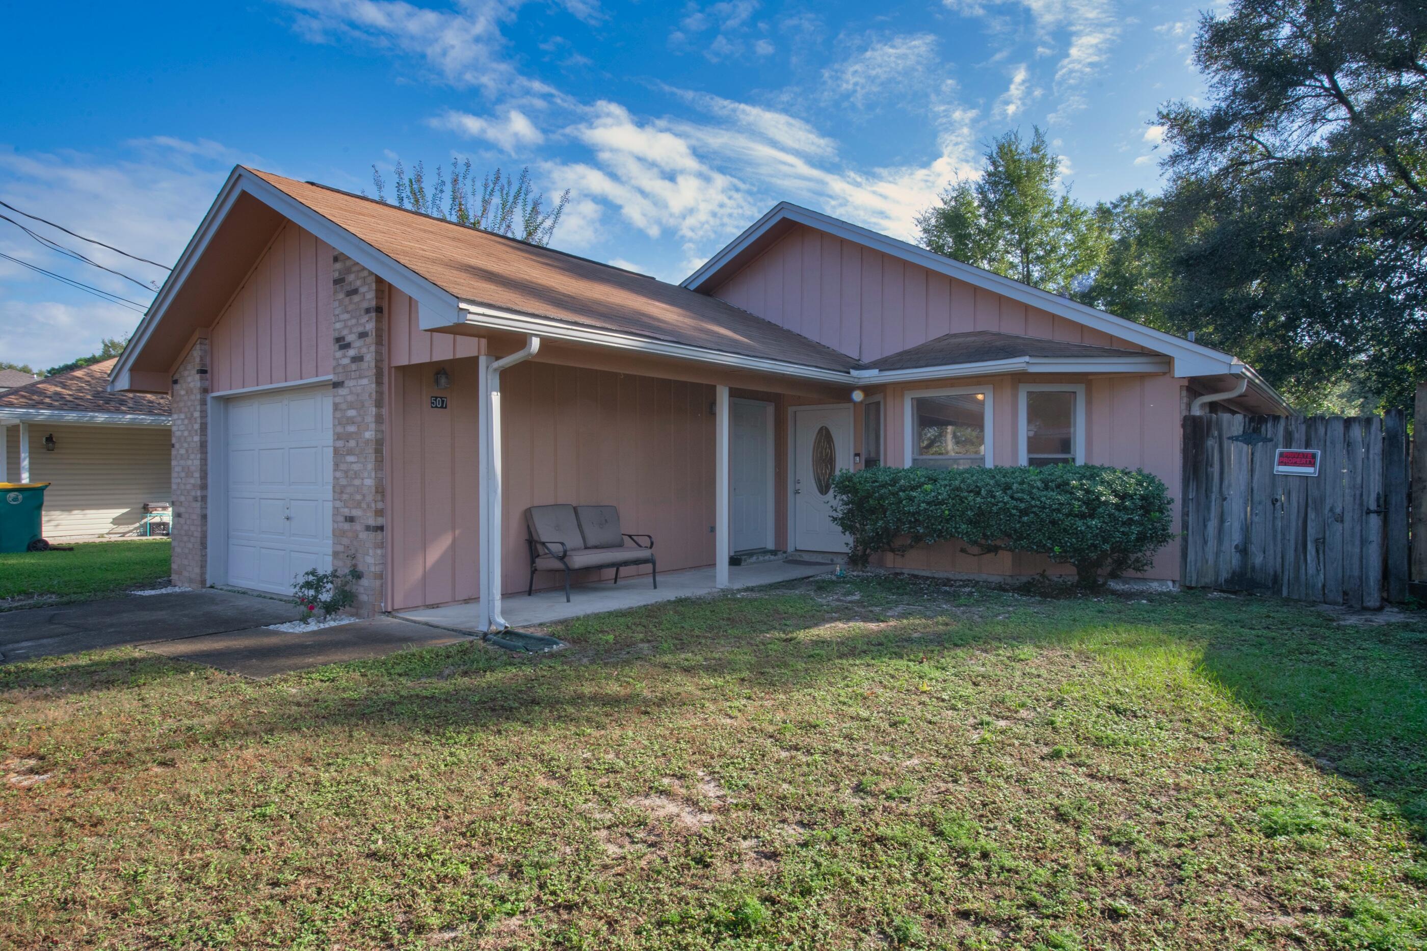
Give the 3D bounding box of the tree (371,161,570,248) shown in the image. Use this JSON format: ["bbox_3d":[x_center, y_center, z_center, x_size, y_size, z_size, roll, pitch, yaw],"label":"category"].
[{"bbox_3d":[-5.042,-2.707,16.532,4.300,7.680,4.200,0,0,0],"label":"tree"}]

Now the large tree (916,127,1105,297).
[{"bbox_3d":[9.771,-5.180,26.052,6.600,12.470,6.400,0,0,0],"label":"large tree"}]

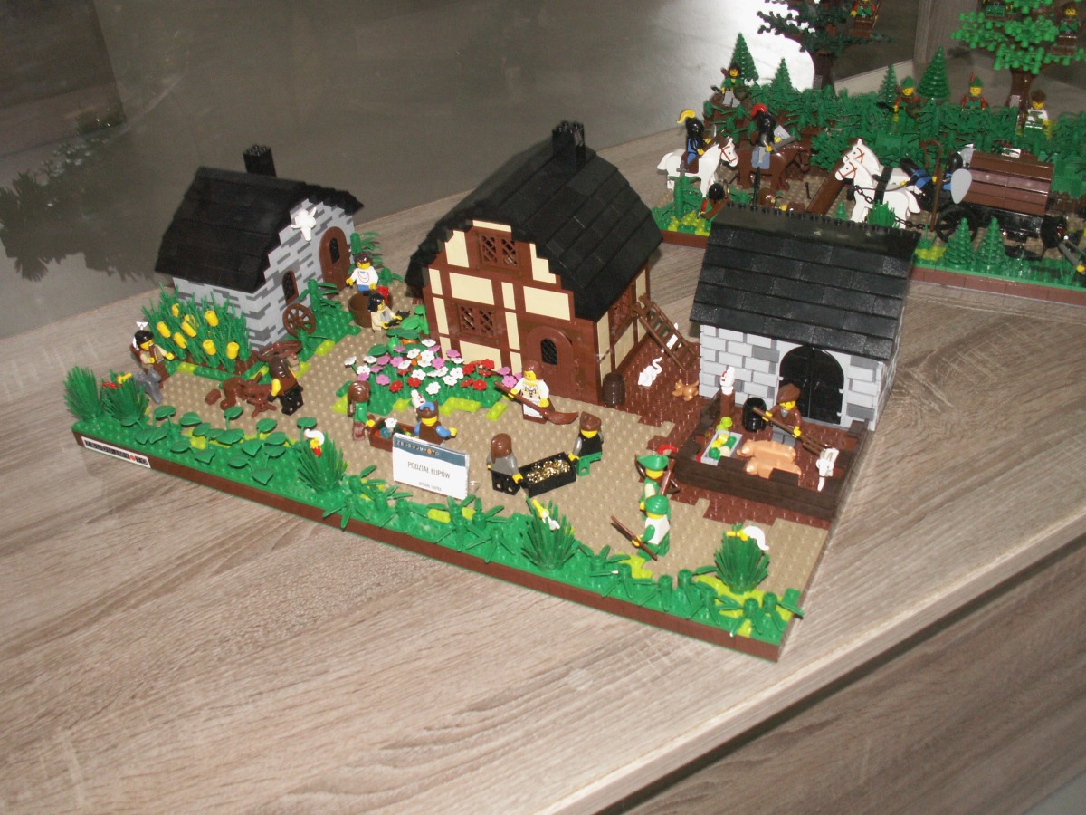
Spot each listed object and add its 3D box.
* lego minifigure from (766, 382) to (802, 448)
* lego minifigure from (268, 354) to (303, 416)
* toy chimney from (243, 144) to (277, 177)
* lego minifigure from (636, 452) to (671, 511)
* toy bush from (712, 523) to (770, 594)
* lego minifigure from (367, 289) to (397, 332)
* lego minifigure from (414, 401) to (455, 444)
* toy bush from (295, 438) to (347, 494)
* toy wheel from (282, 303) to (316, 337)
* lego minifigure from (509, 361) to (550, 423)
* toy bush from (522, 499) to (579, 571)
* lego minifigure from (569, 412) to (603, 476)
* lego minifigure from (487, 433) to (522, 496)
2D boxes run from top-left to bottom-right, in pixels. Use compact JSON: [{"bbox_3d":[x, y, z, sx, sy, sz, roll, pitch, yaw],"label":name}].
[{"bbox_3d":[0.152,0.005,0.683,0.025,0.045,0.017,13,39,24],"label":"lego minifigure"},{"bbox_3d":[-0.177,-0.017,0.754,0.016,0.043,0.024,13,39,24],"label":"lego minifigure"},{"bbox_3d":[-0.214,-0.186,0.833,0.016,0.021,0.016,13,40,24],"label":"toy chimney"},{"bbox_3d":[0.065,0.044,0.639,0.020,0.044,0.025,13,39,24],"label":"lego minifigure"},{"bbox_3d":[0.106,0.082,0.586,0.031,0.036,0.031,-3,36,2],"label":"toy bush"},{"bbox_3d":[-0.120,-0.073,0.836,0.022,0.026,0.024,13,40,24],"label":"lego minifigure"},{"bbox_3d":[-0.070,0.013,0.698,0.026,0.045,0.018,13,39,24],"label":"lego minifigure"},{"bbox_3d":[-0.138,0.035,0.680,0.032,0.036,0.032,-3,36,2],"label":"toy bush"},{"bbox_3d":[-0.186,-0.065,0.834,0.005,0.027,0.027,-24,19,43],"label":"toy wheel"},{"bbox_3d":[-0.006,-0.012,0.721,0.028,0.043,0.019,13,40,24],"label":"lego minifigure"},{"bbox_3d":[0.006,0.071,0.606,0.030,0.037,0.030,-4,36,3],"label":"toy bush"},{"bbox_3d":[0.026,0.021,0.672,0.025,0.043,0.018,-14,37,-11],"label":"lego minifigure"},{"bbox_3d":[-0.023,0.033,0.666,0.025,0.043,0.014,13,39,24],"label":"lego minifigure"}]

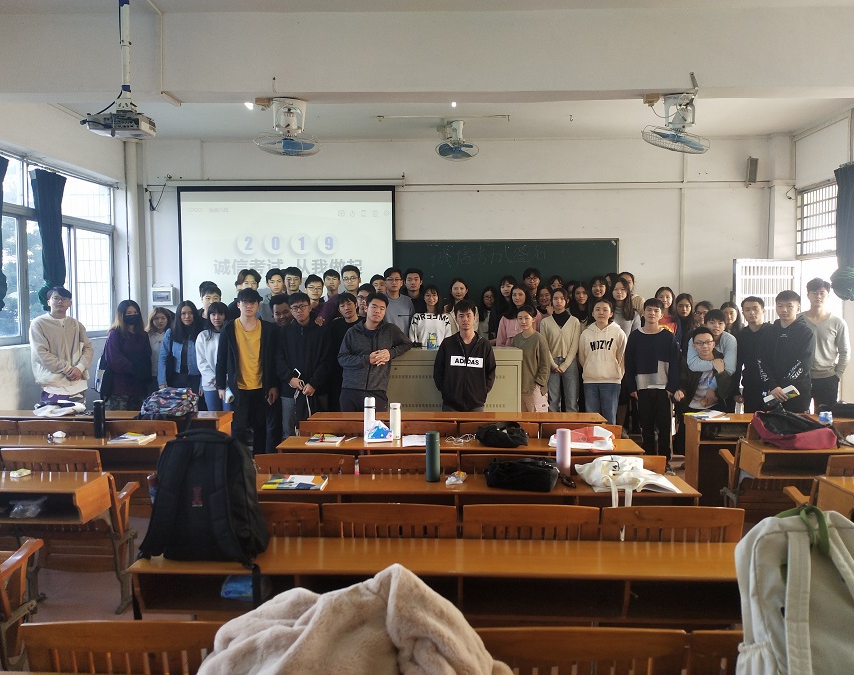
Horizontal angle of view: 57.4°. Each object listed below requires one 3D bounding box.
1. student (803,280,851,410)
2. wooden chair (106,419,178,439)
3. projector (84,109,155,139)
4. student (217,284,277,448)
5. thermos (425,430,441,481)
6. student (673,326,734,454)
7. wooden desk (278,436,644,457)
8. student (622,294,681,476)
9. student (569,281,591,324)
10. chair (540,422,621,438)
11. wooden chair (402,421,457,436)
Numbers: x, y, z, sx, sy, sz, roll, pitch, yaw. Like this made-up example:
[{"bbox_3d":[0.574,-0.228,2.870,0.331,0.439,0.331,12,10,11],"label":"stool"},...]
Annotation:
[{"bbox_3d":[3.374,0.424,6.756,0.540,1.866,0.300,1,3,15],"label":"student"},{"bbox_3d":[-1.920,0.978,5.522,0.520,0.870,0.500,0,3,2],"label":"wooden chair"},{"bbox_3d":[-1.791,-1.244,4.594,0.314,0.095,0.235,0,3,2],"label":"projector"},{"bbox_3d":[-1.479,0.460,6.428,0.520,1.720,0.300,0,3,-8],"label":"student"},{"bbox_3d":[0.032,0.588,3.871,0.071,0.240,0.071,0,3,2],"label":"thermos"},{"bbox_3d":[2.319,0.639,6.558,0.550,1.456,0.420,1,3,9],"label":"student"},{"bbox_3d":[0.196,1.039,4.875,2.210,0.758,0.384,0,3,2],"label":"wooden desk"},{"bbox_3d":[2.167,0.472,7.530,0.520,1.694,0.300,0,3,9],"label":"student"},{"bbox_3d":[1.618,0.224,8.219,0.430,1.624,0.270,0,3,6],"label":"student"},{"bbox_3d":[1.006,0.951,5.250,0.530,0.860,0.480,0,3,2],"label":"chair"},{"bbox_3d":[-0.078,0.947,5.284,0.530,0.860,0.480,0,3,2],"label":"wooden chair"}]

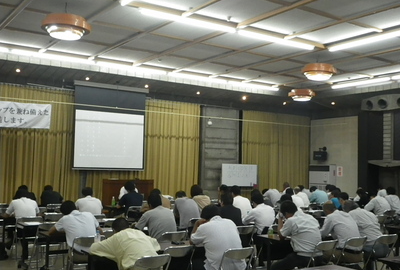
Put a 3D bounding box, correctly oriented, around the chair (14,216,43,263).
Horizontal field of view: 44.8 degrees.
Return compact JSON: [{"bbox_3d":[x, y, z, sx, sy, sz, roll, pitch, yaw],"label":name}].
[{"bbox_3d":[-3.041,1.806,8.488,0.460,0.760,0.470,4,-4,-33],"label":"chair"}]

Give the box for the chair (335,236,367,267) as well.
[{"bbox_3d":[2.012,1.790,6.771,0.460,0.770,0.490,4,-5,-36],"label":"chair"}]

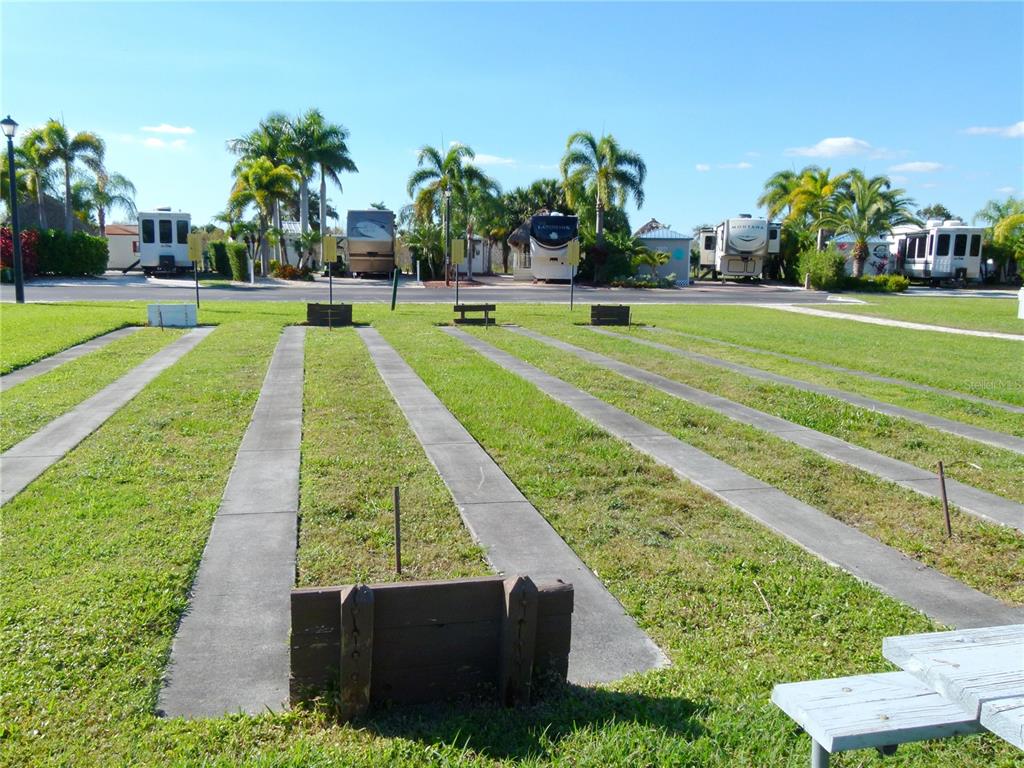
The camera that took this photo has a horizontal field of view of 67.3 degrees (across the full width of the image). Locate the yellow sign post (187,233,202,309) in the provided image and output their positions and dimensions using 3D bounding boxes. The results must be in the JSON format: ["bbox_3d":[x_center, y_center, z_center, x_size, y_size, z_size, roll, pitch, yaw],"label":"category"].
[{"bbox_3d":[-8.072,-2.912,19.631,0.340,2.000,0.070,-2,10,-14],"label":"yellow sign post"}]

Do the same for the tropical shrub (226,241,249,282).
[{"bbox_3d":[-12.909,-5.851,36.235,1.050,1.950,1.150,-2,10,-15],"label":"tropical shrub"}]

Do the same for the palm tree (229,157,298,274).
[{"bbox_3d":[-15.050,-10.087,46.496,4.200,7.000,4.200,1,10,0],"label":"palm tree"}]

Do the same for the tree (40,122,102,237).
[{"bbox_3d":[-24.312,-10.307,42.329,3.690,8.259,3.690,-4,11,-29],"label":"tree"}]

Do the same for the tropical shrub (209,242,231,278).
[{"bbox_3d":[-16.127,-6.949,42.607,1.200,2.100,1.300,-1,10,-12],"label":"tropical shrub"}]

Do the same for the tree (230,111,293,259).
[{"bbox_3d":[-14.741,-11.376,45.757,4.232,9.152,4.232,-2,10,-17],"label":"tree"}]

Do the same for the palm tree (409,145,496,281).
[{"bbox_3d":[-3.153,-9.062,40.700,4.800,7.100,4.500,1,10,0],"label":"palm tree"}]

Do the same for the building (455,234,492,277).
[{"bbox_3d":[-2.757,-9.790,58.087,2.700,2.800,2.800,1,10,0],"label":"building"}]

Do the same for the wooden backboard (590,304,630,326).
[{"bbox_3d":[2.237,-1.592,17.577,0.940,0.490,0.130,-1,10,-15],"label":"wooden backboard"}]

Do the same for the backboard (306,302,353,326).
[{"bbox_3d":[-3.746,-1.437,15.808,0.940,0.490,0.130,-1,10,-15],"label":"backboard"}]

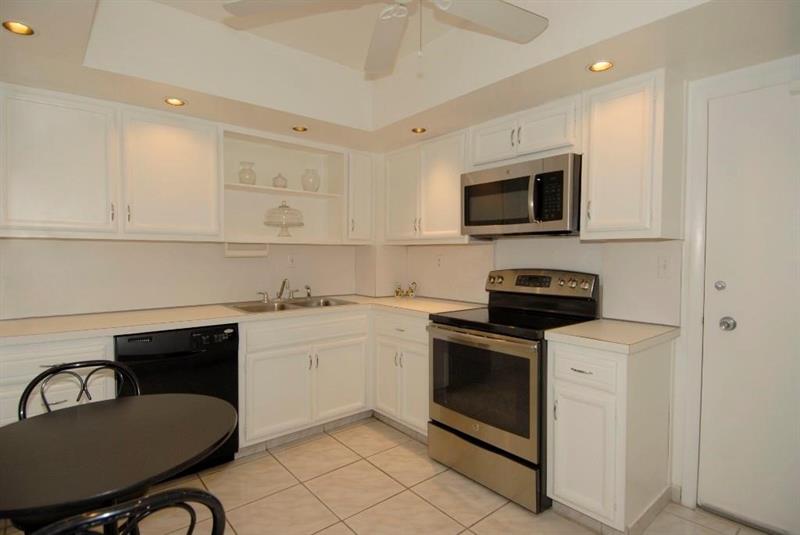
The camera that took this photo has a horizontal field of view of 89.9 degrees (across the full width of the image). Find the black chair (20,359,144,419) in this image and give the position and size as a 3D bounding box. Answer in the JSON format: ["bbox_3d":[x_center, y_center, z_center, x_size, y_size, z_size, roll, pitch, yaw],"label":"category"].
[{"bbox_3d":[-1.173,0.812,1.484,0.400,0.840,0.450,-1,2,-34],"label":"black chair"}]

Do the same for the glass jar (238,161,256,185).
[{"bbox_3d":[-1.108,-0.673,2.909,0.125,0.195,0.125,0,2,0],"label":"glass jar"}]

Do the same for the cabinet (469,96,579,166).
[{"bbox_3d":[0.831,-0.773,2.512,0.342,0.285,0.760,-1,2,-40],"label":"cabinet"}]

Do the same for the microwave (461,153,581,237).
[{"bbox_3d":[0.803,-0.409,2.525,0.380,0.410,0.754,-1,2,-40],"label":"microwave"}]

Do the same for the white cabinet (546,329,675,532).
[{"bbox_3d":[1.061,0.733,2.010,0.588,0.802,0.356,-1,2,-40],"label":"white cabinet"}]

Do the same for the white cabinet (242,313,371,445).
[{"bbox_3d":[-0.787,0.700,2.997,0.990,0.789,0.619,-1,2,-40],"label":"white cabinet"}]

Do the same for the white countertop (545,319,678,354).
[{"bbox_3d":[1.079,0.331,2.006,0.650,0.040,0.383,-1,2,-40],"label":"white countertop"}]

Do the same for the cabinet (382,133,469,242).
[{"bbox_3d":[0.269,-0.564,3.146,0.314,0.772,0.935,-1,2,-40],"label":"cabinet"}]

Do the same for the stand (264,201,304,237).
[{"bbox_3d":[-0.885,-0.361,3.063,0.290,0.285,0.290,-1,2,-40],"label":"stand"}]

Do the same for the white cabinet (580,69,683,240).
[{"bbox_3d":[1.182,-0.519,2.046,0.314,0.776,0.373,-1,2,-40],"label":"white cabinet"}]

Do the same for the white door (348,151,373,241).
[{"bbox_3d":[-0.326,-0.583,3.327,0.242,0.704,0.025,-1,2,-40],"label":"white door"}]

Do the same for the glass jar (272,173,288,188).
[{"bbox_3d":[-0.918,-0.658,3.074,0.120,0.143,0.120,0,2,0],"label":"glass jar"}]

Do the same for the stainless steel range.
[{"bbox_3d":[0.677,0.612,2.424,0.715,1.190,0.757,-1,2,-40],"label":"stainless steel range"}]

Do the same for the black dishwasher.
[{"bbox_3d":[-1.405,0.767,2.467,0.609,0.860,0.610,-1,2,-40],"label":"black dishwasher"}]

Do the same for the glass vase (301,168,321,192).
[{"bbox_3d":[-0.709,-0.675,3.186,0.145,0.205,0.145,0,2,0],"label":"glass vase"}]

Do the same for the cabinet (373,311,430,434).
[{"bbox_3d":[0.223,0.702,3.020,0.588,0.789,0.655,-1,2,-40],"label":"cabinet"}]

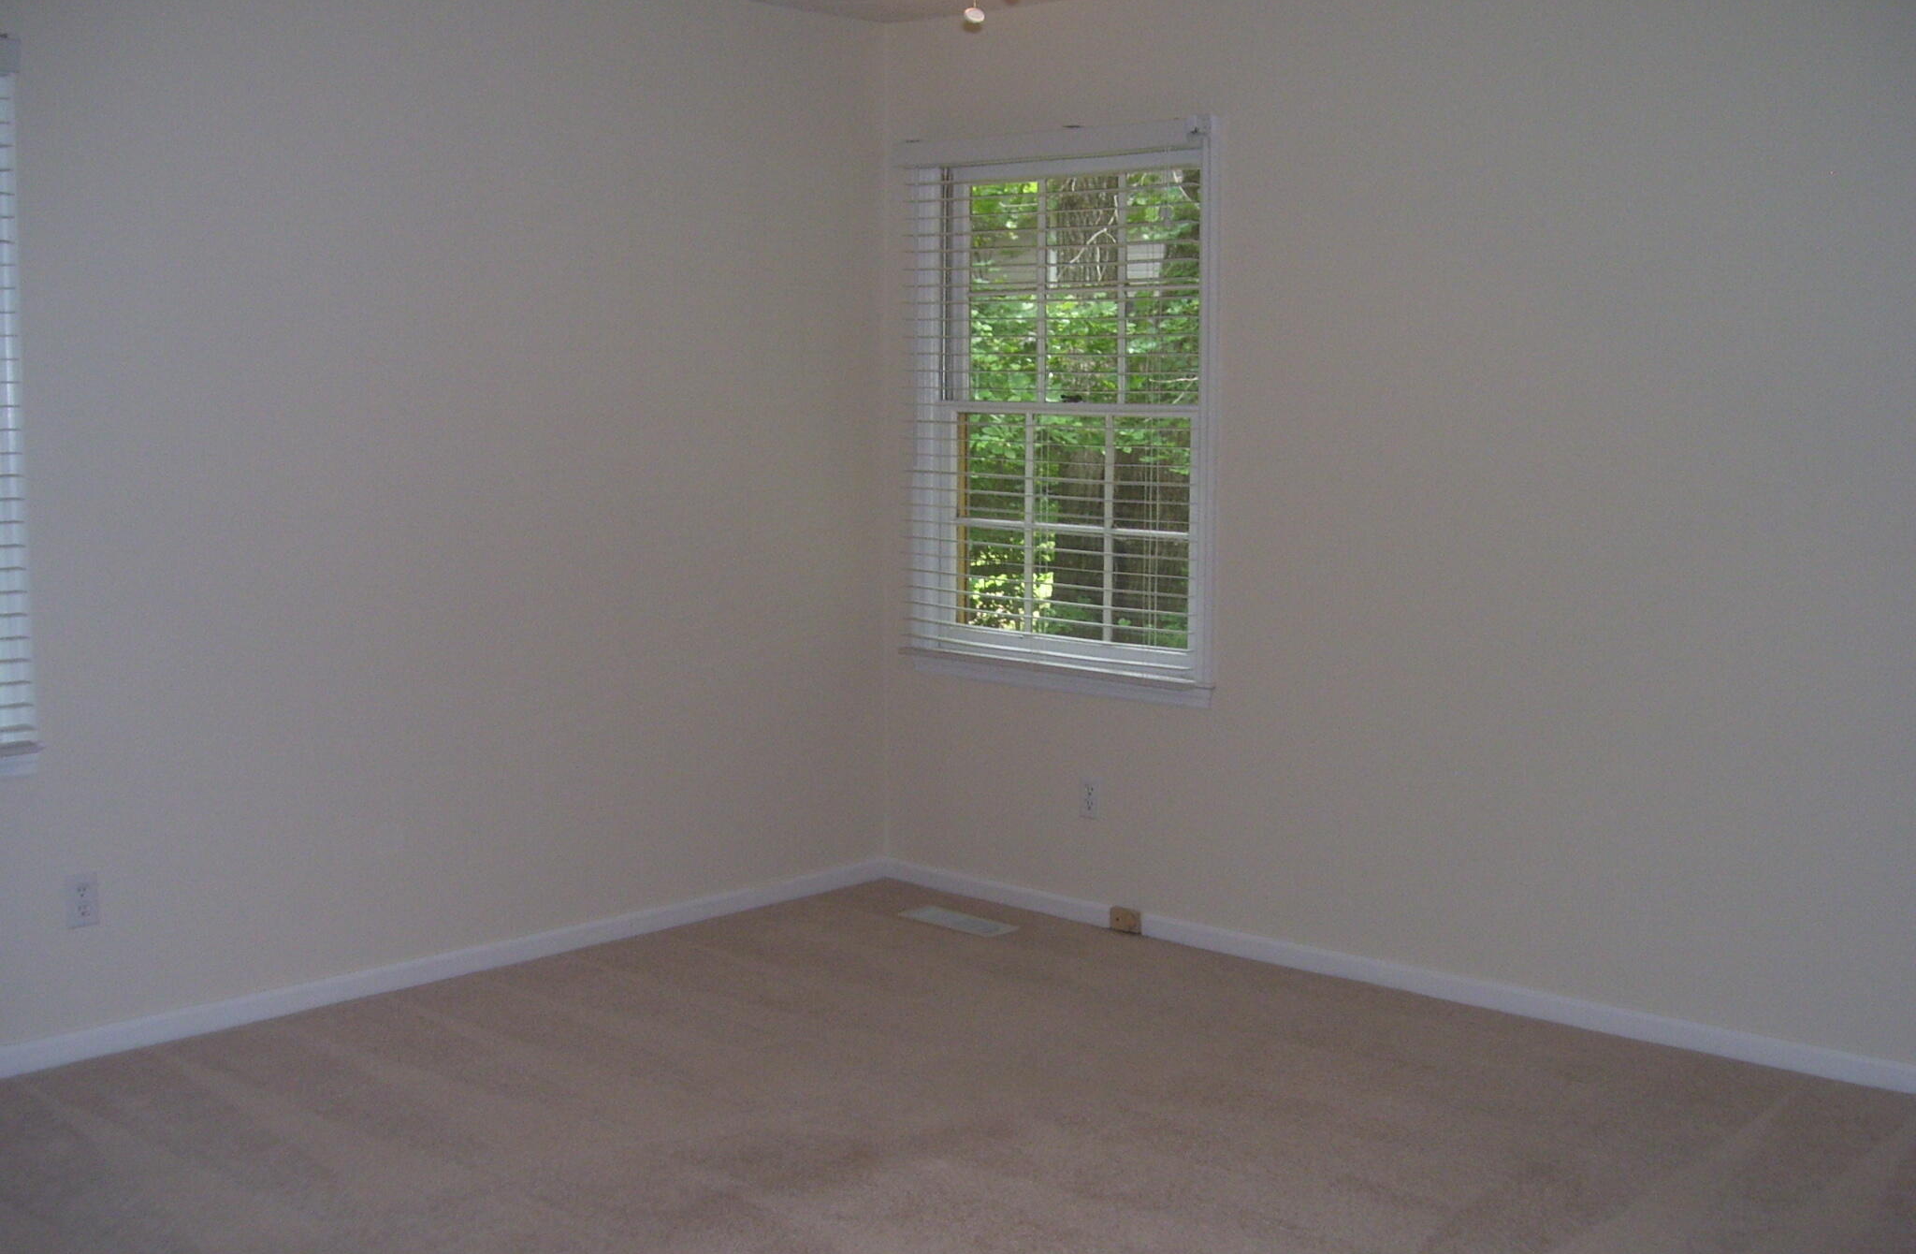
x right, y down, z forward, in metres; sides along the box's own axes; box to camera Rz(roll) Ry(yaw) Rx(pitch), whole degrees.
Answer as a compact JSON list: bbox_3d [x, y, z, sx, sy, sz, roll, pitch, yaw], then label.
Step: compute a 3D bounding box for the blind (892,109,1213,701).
[{"bbox_3d":[0.265,-0.567,5.442,1.050,1.460,0.100,6,8,42],"label":"blind"}]

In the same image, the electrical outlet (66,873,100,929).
[{"bbox_3d":[-1.803,0.565,4.224,0.015,0.115,0.071,6,8,42],"label":"electrical outlet"}]

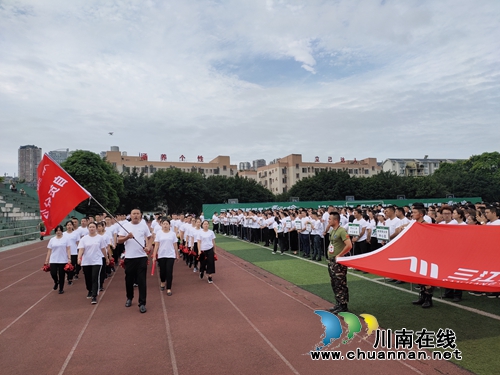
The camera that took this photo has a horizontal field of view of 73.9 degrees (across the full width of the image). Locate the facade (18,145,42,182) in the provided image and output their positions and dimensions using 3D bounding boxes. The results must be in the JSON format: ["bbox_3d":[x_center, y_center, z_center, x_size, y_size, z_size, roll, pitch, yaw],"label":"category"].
[{"bbox_3d":[-261.025,-5.286,398.459,27.000,84.614,24.000,0,-4,-27],"label":"facade"}]

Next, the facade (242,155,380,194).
[{"bbox_3d":[28.850,-0.529,142.158,49.000,22.300,21.000,0,-4,-23],"label":"facade"}]

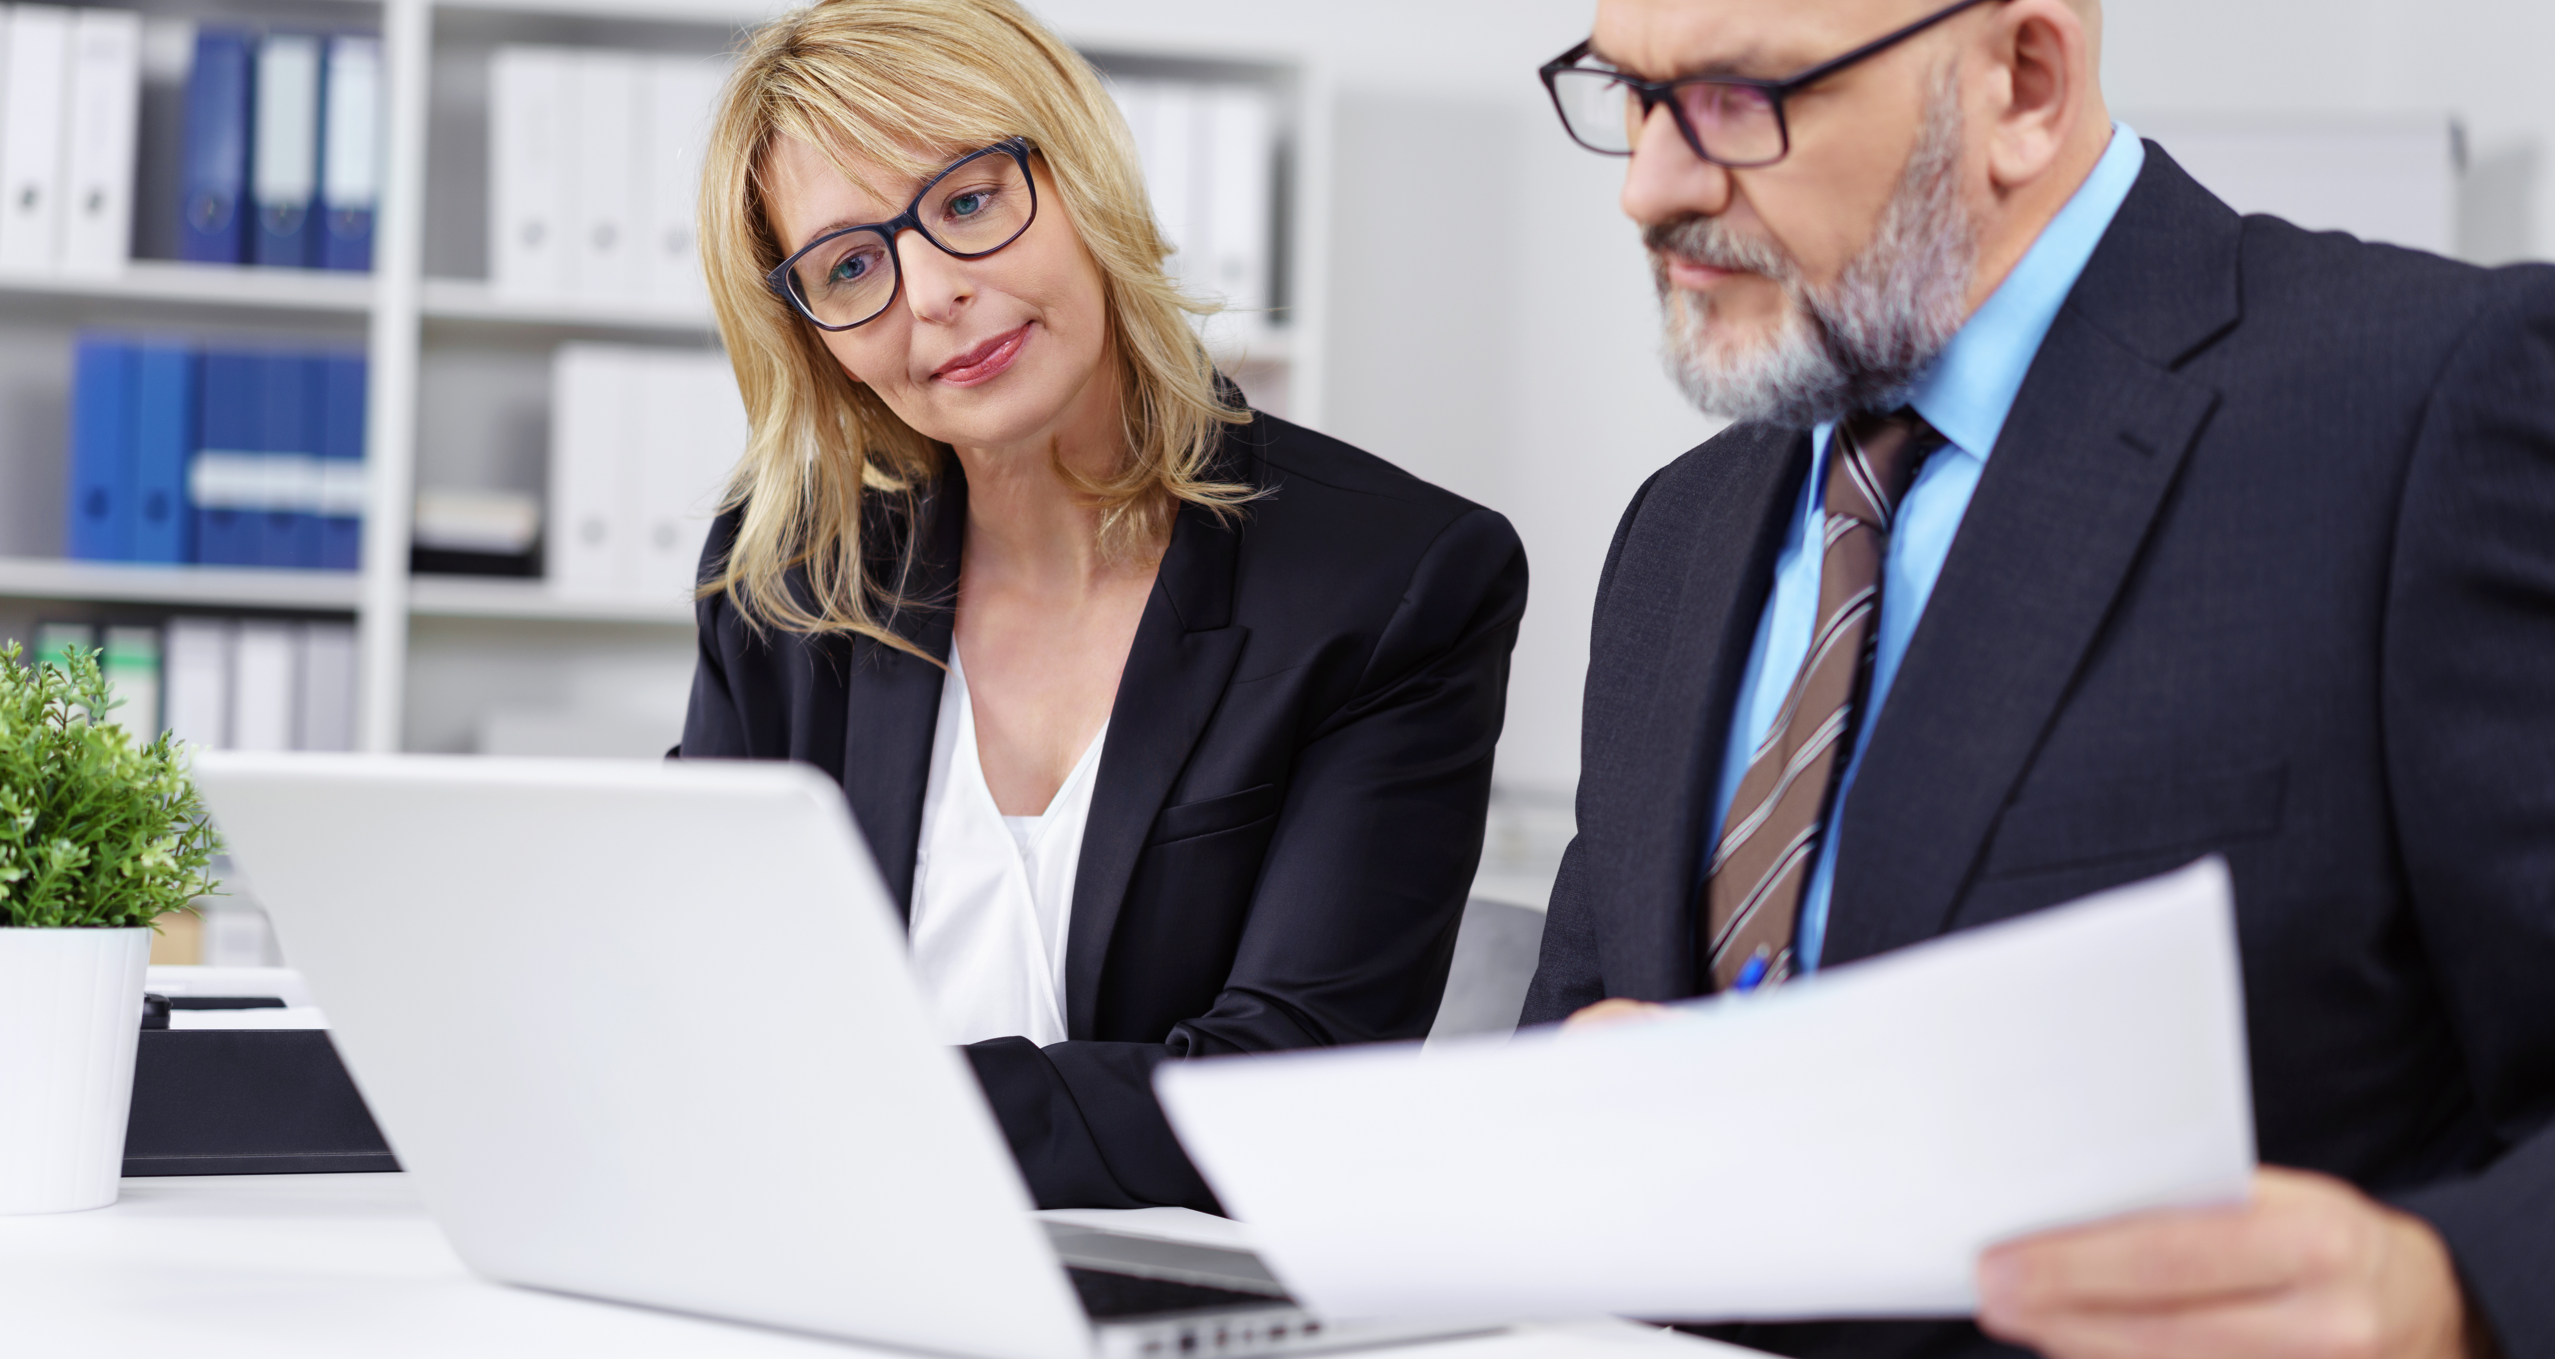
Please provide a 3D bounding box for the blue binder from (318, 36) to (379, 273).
[{"bbox_3d":[-1.244,-0.678,5.282,0.080,0.318,0.285,2,-2,-12],"label":"blue binder"}]

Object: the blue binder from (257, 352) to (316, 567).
[{"bbox_3d":[-1.330,-0.287,5.286,0.078,0.300,0.280,2,-2,-12],"label":"blue binder"}]

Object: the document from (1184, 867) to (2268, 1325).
[{"bbox_3d":[0.134,0.138,1.149,0.296,0.025,0.210,-8,-35,10],"label":"document"}]

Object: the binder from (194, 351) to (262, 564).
[{"bbox_3d":[-1.403,-0.288,5.270,0.078,0.300,0.280,2,-2,-12],"label":"binder"}]

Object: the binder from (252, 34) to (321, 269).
[{"bbox_3d":[-1.325,-0.681,5.265,0.080,0.318,0.285,2,-2,-12],"label":"binder"}]

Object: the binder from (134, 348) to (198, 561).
[{"bbox_3d":[-1.482,-0.288,5.253,0.078,0.300,0.280,2,-2,-12],"label":"binder"}]

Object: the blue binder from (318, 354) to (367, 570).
[{"bbox_3d":[-1.257,-0.284,5.301,0.078,0.300,0.280,2,-2,-12],"label":"blue binder"}]

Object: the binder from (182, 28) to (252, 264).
[{"bbox_3d":[-1.413,-0.683,5.246,0.080,0.318,0.285,2,-2,-12],"label":"binder"}]

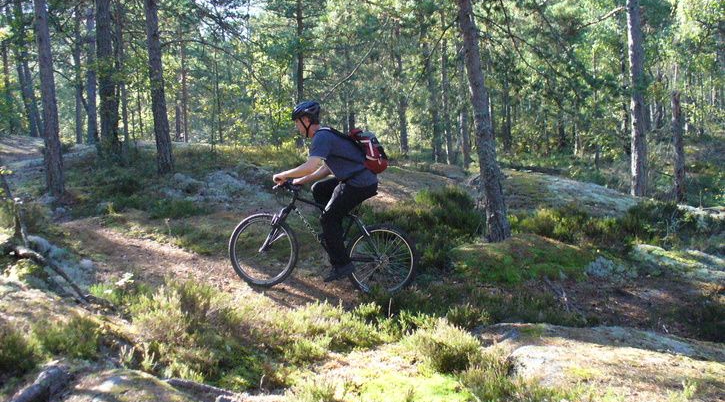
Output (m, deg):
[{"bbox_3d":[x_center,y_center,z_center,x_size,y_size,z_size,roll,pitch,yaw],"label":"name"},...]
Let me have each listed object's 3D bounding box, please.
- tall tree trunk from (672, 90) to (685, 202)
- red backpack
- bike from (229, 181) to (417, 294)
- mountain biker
[{"bbox_3d":[6.523,-1.146,16.000,0.210,2.300,0.210,-3,5,0],"label":"tall tree trunk"},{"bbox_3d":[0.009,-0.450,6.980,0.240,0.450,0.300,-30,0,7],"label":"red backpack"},{"bbox_3d":[-0.364,0.332,7.050,1.680,0.980,0.600,4,5,7],"label":"bike"},{"bbox_3d":[-0.345,-0.095,7.030,0.930,1.620,0.520,-2,5,8],"label":"mountain biker"}]

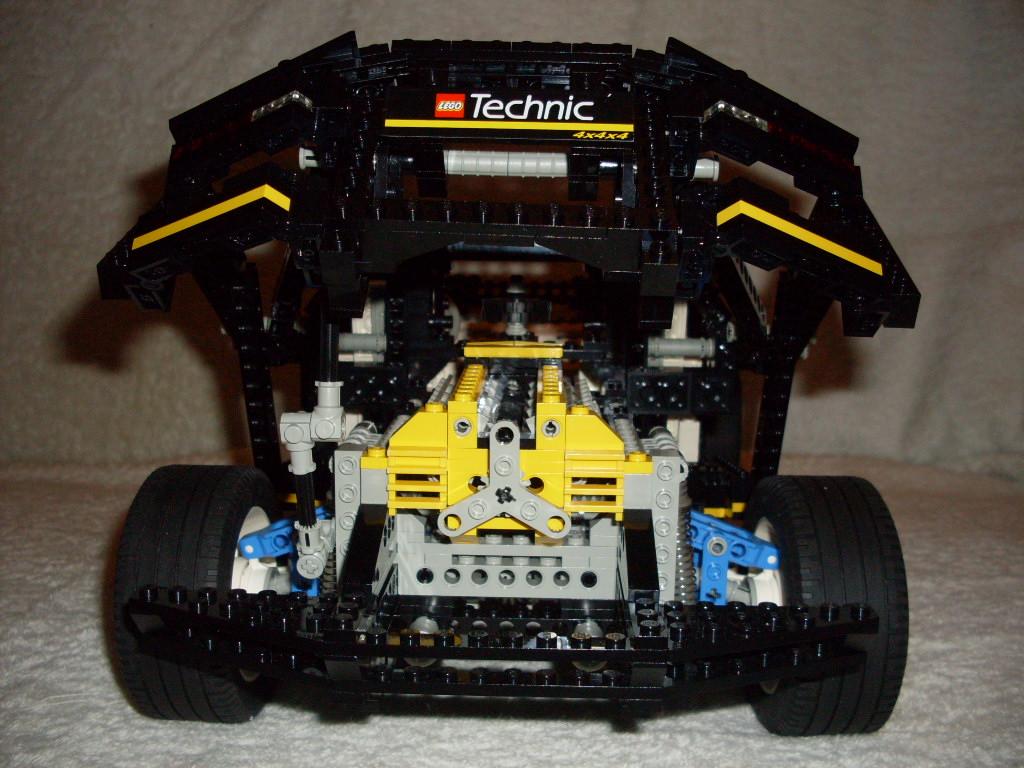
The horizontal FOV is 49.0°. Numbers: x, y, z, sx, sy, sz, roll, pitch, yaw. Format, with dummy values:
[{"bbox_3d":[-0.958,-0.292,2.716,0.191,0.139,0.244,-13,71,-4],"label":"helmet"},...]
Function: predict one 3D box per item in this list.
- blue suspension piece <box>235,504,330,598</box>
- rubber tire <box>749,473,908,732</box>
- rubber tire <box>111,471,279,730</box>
[{"bbox_3d":[-0.072,0.054,0.363,0.034,0.029,0.020,1,9,1],"label":"blue suspension piece"},{"bbox_3d":[0.098,0.071,0.364,0.036,0.082,0.082,1,9,0],"label":"rubber tire"},{"bbox_3d":[-0.099,0.068,0.367,0.036,0.082,0.082,1,9,0],"label":"rubber tire"}]

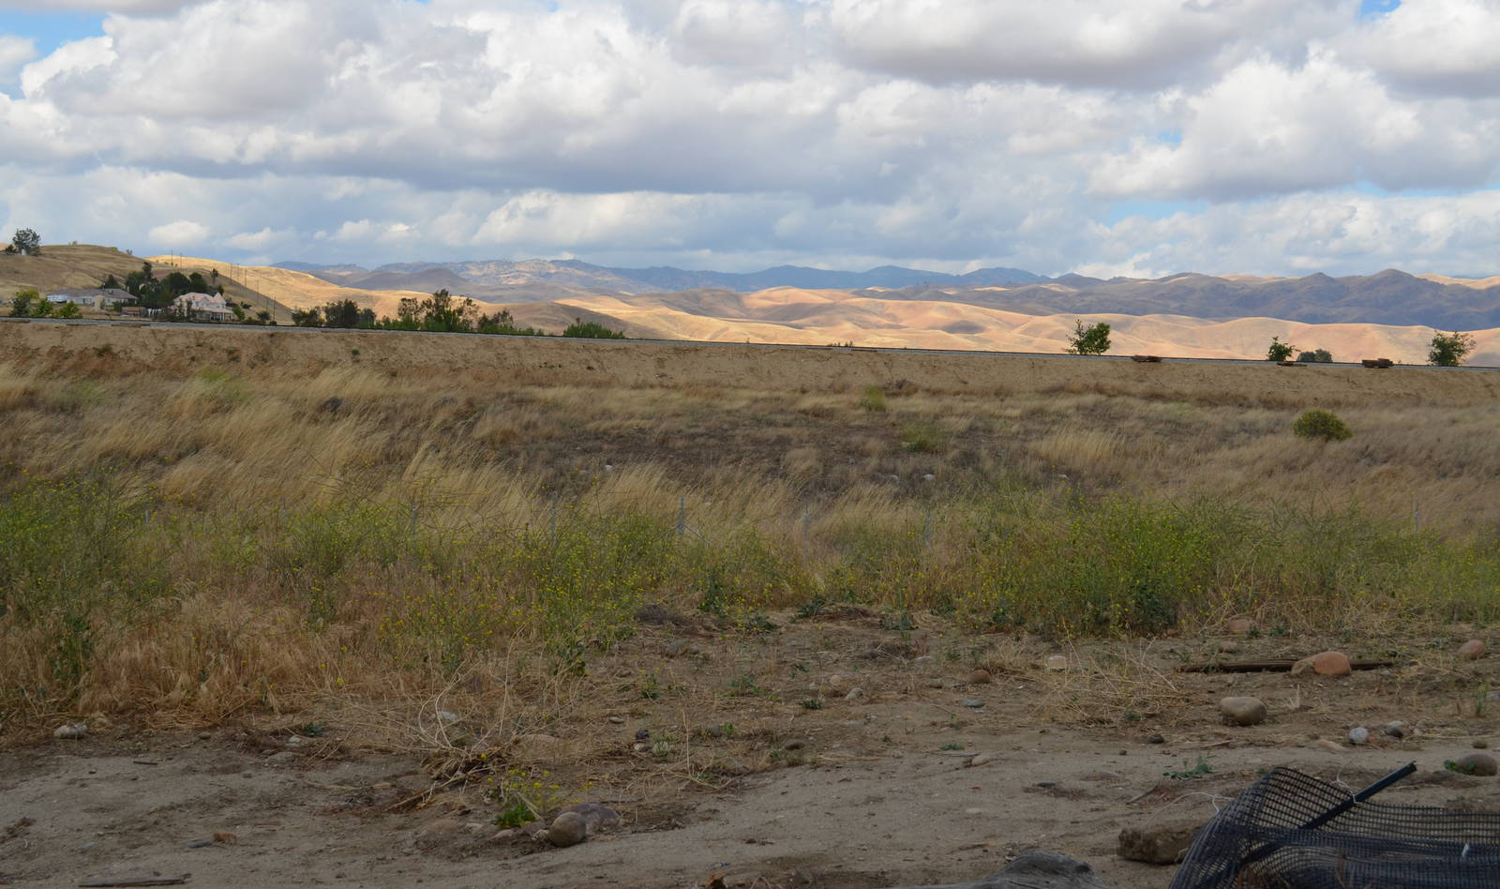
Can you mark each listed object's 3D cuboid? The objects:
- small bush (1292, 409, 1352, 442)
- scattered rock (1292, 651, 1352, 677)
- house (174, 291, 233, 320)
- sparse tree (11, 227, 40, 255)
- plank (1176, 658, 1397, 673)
[{"bbox_3d":[26.193,-0.832,80.000,2.700,1.550,2.400,1,3,0],"label":"small bush"},{"bbox_3d":[2.921,1.124,8.930,0.285,0.125,0.210,1,3,0],"label":"scattered rock"},{"bbox_3d":[-162.751,-41.010,520.000,18.000,9.000,13.000,1,3,-12],"label":"house"},{"bbox_3d":[-298.772,-83.603,720.000,12.500,11.200,11.500,1,3,0],"label":"sparse tree"},{"bbox_3d":[2.790,1.147,9.070,1.190,0.050,0.110,0,3,-13],"label":"plank"}]

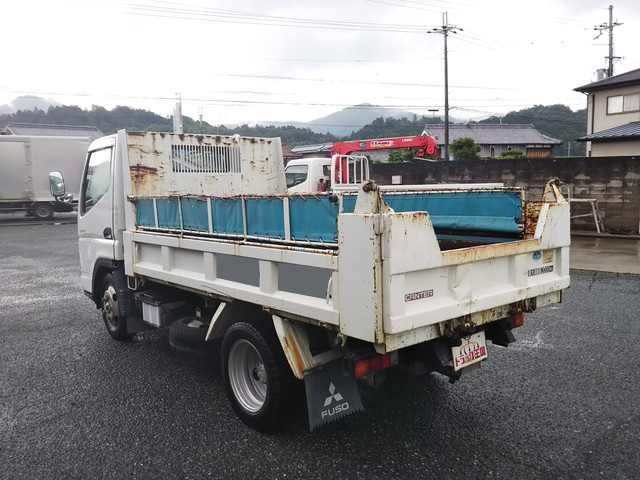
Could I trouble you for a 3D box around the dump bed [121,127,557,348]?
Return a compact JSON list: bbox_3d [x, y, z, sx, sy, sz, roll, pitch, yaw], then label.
[{"bbox_3d":[-0.063,-0.280,4.226,1.729,1.291,3.208,-5,6,-40],"label":"dump bed"}]

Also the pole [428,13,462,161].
[{"bbox_3d":[7.815,-7.815,34.000,2.100,12.400,1.600,0,5,21],"label":"pole"}]

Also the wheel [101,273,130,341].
[{"bbox_3d":[-1.994,0.694,5.603,0.210,0.675,0.675,-5,6,-40],"label":"wheel"}]

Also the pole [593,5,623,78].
[{"bbox_3d":[17.108,-7.705,32.500,2.000,12.200,1.000,2,6,33],"label":"pole"}]

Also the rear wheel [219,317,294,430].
[{"bbox_3d":[-0.370,0.845,3.537,0.240,0.675,0.675,-5,6,-40],"label":"rear wheel"}]

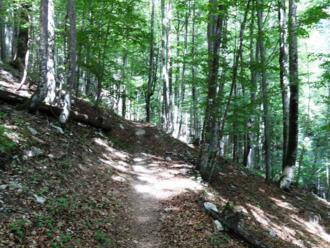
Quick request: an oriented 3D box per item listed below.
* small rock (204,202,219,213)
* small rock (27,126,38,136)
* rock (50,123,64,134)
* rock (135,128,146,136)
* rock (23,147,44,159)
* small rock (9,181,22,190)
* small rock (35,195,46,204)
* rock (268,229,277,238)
[{"bbox_3d":[0.755,1.356,4.954,0.210,0.130,0.180,1,1,9],"label":"small rock"},{"bbox_3d":[-2.842,0.161,6.560,0.240,0.170,0.200,1,1,-23],"label":"small rock"},{"bbox_3d":[-2.599,0.109,7.375,0.330,0.210,0.250,1,1,-19],"label":"rock"},{"bbox_3d":[-0.931,0.323,11.596,0.400,0.240,0.320,1,1,-5],"label":"rock"},{"bbox_3d":[-2.361,0.512,5.478,0.340,0.180,0.260,1,1,-23],"label":"rock"},{"bbox_3d":[-1.981,0.815,4.042,0.175,0.110,0.140,1,1,-26],"label":"small rock"},{"bbox_3d":[-1.545,0.937,3.786,0.135,0.100,0.120,1,1,-22],"label":"small rock"},{"bbox_3d":[1.739,1.772,4.936,0.125,0.120,0.120,2,1,20],"label":"rock"}]

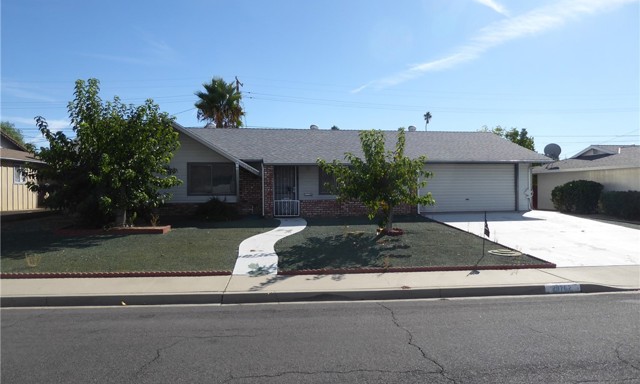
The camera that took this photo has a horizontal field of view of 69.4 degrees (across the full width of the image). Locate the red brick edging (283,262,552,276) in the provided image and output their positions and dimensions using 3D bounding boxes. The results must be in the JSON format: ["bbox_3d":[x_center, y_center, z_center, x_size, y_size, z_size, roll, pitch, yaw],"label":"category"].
[{"bbox_3d":[1.730,1.300,7.820,4.850,0.090,0.100,0,0,-6],"label":"red brick edging"}]

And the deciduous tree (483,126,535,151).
[{"bbox_3d":[14.900,-2.100,36.000,5.000,6.200,4.800,0,0,-8],"label":"deciduous tree"}]

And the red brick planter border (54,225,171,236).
[{"bbox_3d":[-6.100,1.150,13.800,3.000,0.140,1.200,0,0,-6],"label":"red brick planter border"}]

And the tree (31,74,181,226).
[{"bbox_3d":[-6.450,-1.170,13.900,4.500,4.400,4.200,0,0,-8],"label":"tree"}]

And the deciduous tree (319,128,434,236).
[{"bbox_3d":[1.720,-0.320,14.000,3.500,3.200,3.300,0,0,-8],"label":"deciduous tree"}]

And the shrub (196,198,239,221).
[{"bbox_3d":[-3.930,0.660,17.700,1.600,0.900,1.300,0,0,-8],"label":"shrub"}]

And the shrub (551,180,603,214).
[{"bbox_3d":[11.200,0.220,20.200,2.000,1.500,1.800,0,0,-8],"label":"shrub"}]

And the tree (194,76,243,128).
[{"bbox_3d":[-7.600,-3.800,35.000,3.800,9.800,3.800,0,0,-8],"label":"tree"}]

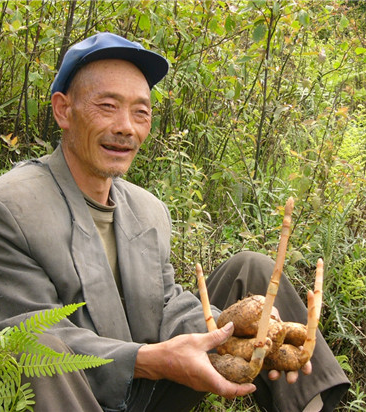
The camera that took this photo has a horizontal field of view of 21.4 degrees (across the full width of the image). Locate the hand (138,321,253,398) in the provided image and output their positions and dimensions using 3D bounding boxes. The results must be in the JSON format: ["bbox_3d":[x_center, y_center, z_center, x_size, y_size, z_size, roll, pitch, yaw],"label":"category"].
[{"bbox_3d":[0.020,0.227,1.420,0.175,0.095,0.095,8,6,-6],"label":"hand"}]

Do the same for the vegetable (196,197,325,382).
[{"bbox_3d":[0.115,0.126,1.440,0.185,0.265,0.150,4,5,-7],"label":"vegetable"}]

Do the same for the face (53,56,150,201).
[{"bbox_3d":[-0.134,-0.130,1.650,0.155,0.225,0.155,5,8,-33],"label":"face"}]

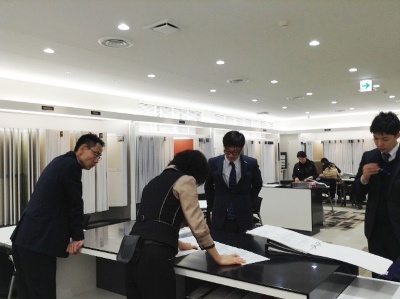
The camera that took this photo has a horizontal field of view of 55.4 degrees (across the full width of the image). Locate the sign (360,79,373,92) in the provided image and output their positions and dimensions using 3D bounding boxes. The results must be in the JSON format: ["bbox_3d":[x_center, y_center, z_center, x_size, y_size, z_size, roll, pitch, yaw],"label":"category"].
[{"bbox_3d":[2.998,-1.142,6.850,0.210,0.220,0.060,-2,-1,36],"label":"sign"}]

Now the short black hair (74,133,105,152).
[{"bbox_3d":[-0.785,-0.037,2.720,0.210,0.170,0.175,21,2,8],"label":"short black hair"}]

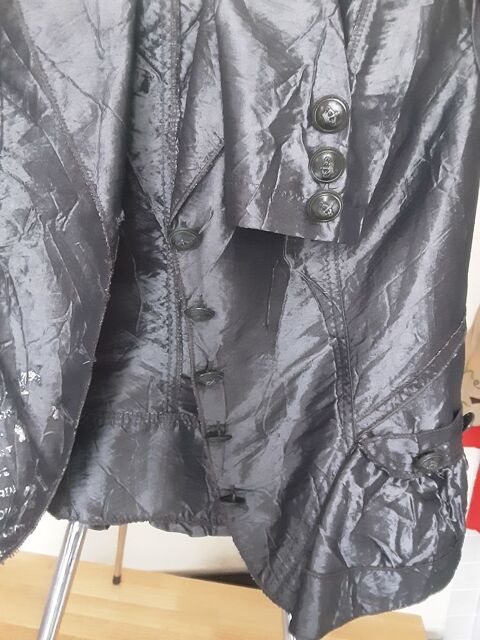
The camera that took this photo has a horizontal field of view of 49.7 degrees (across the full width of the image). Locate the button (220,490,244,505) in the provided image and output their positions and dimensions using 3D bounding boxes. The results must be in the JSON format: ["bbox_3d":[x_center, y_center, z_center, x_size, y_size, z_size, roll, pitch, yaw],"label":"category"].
[{"bbox_3d":[-0.007,0.149,0.437,0.022,0.008,0.022,0,-4,0],"label":"button"}]

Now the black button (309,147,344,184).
[{"bbox_3d":[0.054,-0.096,0.321,0.022,0.022,0.008,3,25,8],"label":"black button"}]

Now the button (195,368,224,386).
[{"bbox_3d":[-0.024,0.044,0.401,0.022,0.022,0.008,-1,57,-2],"label":"button"}]

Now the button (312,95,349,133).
[{"bbox_3d":[0.054,-0.124,0.312,0.022,0.022,0.008,3,27,7],"label":"button"}]

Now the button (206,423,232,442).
[{"bbox_3d":[-0.017,0.090,0.417,0.022,0.008,0.022,0,-9,-1],"label":"button"}]

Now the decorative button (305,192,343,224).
[{"bbox_3d":[0.054,-0.072,0.330,0.022,0.022,0.008,0,36,1],"label":"decorative button"}]

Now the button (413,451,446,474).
[{"bbox_3d":[0.150,0.113,0.410,0.022,0.022,0.008,1,33,2],"label":"button"}]

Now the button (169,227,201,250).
[{"bbox_3d":[-0.039,-0.058,0.366,0.022,0.022,0.008,-1,54,-4],"label":"button"}]

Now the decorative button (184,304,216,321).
[{"bbox_3d":[-0.030,-0.006,0.384,0.022,0.008,0.022,-1,-23,-2],"label":"decorative button"}]

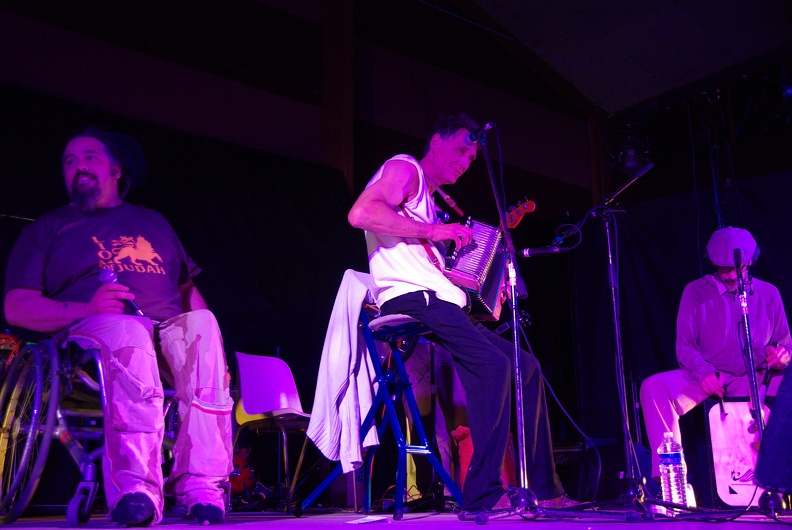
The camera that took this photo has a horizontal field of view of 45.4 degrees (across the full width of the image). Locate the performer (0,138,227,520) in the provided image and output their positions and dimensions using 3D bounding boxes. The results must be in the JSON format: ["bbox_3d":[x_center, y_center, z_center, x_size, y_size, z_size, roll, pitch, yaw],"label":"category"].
[{"bbox_3d":[-0.818,0.165,3.090,0.620,1.330,0.820,6,-14,-28],"label":"performer"}]

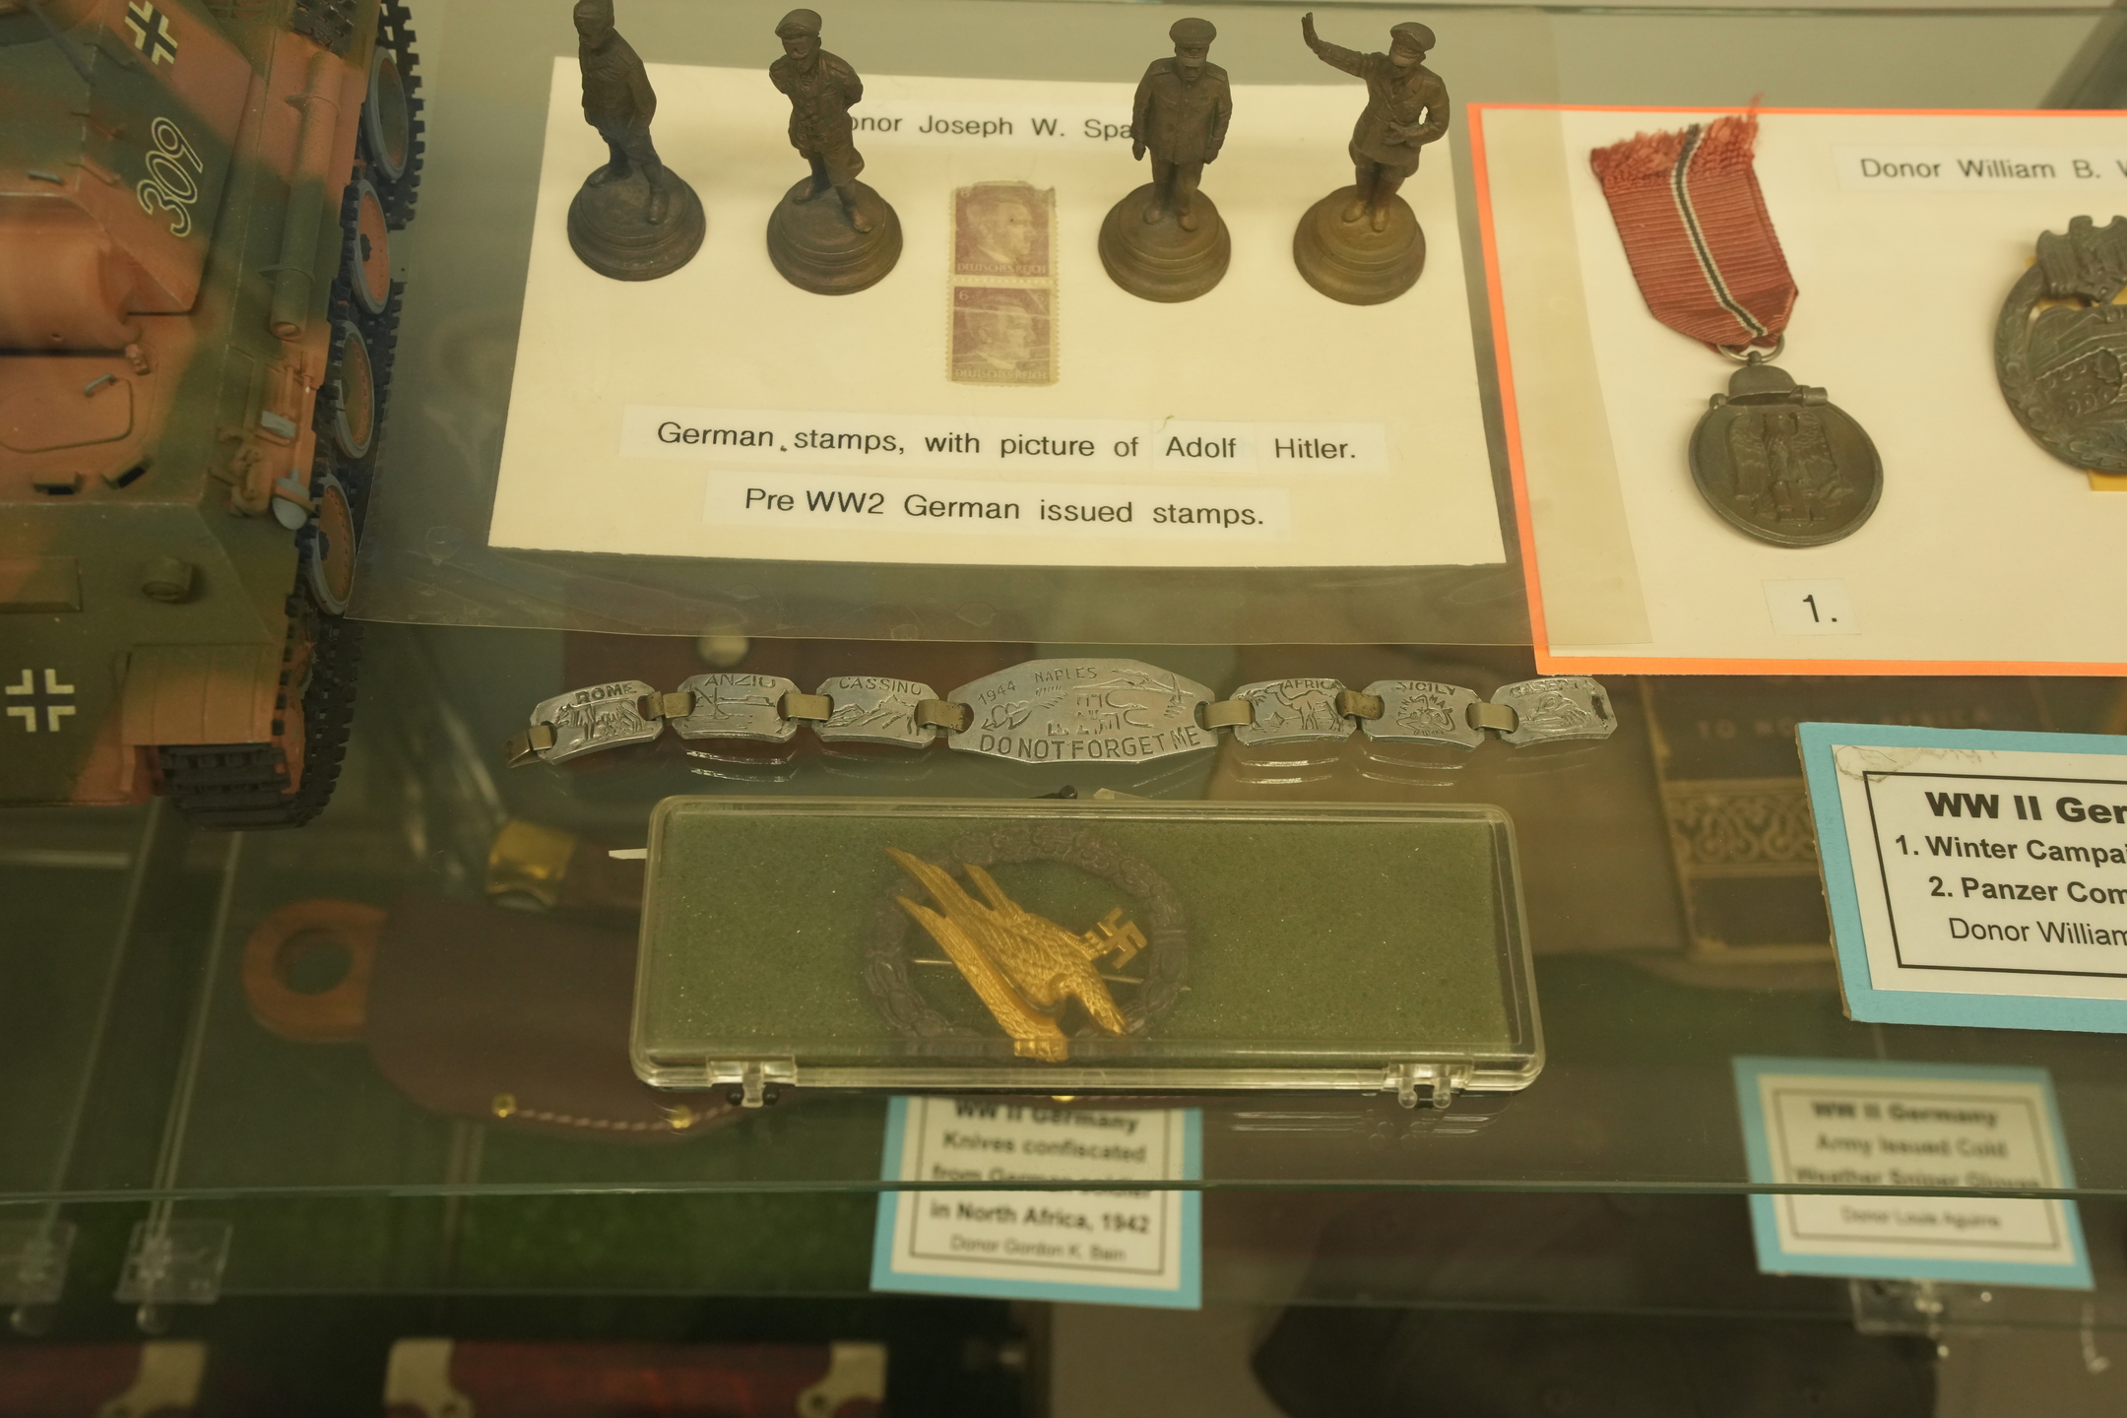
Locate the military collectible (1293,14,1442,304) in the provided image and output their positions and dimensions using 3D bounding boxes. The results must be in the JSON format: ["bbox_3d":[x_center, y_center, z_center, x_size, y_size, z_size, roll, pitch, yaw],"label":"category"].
[{"bbox_3d":[0.058,-0.106,0.387,0.033,0.061,0.027,19,64,7],"label":"military collectible"}]

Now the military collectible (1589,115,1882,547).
[{"bbox_3d":[0.133,-0.079,0.409,0.039,0.005,0.107,-4,64,-5],"label":"military collectible"}]

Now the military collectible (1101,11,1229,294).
[{"bbox_3d":[0.022,-0.104,0.385,0.026,0.061,0.026,6,63,0],"label":"military collectible"}]

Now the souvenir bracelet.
[{"bbox_3d":[0.001,0.000,0.362,0.193,0.006,0.021,0,63,-3],"label":"souvenir bracelet"}]

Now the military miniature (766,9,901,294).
[{"bbox_3d":[-0.044,-0.105,0.382,0.027,0.060,0.027,14,63,4],"label":"military miniature"}]

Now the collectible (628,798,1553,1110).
[{"bbox_3d":[0.004,0.038,0.337,0.147,0.017,0.053,1,63,-3],"label":"collectible"}]

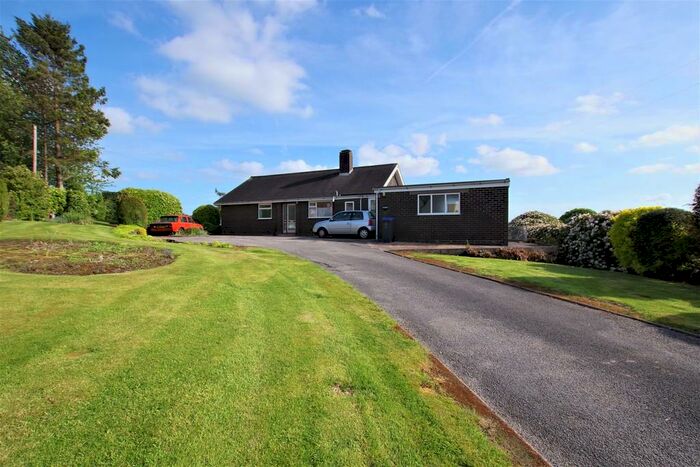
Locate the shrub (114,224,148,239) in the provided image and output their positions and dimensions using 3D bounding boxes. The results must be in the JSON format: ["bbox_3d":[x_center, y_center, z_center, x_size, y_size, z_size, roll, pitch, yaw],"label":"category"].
[{"bbox_3d":[-11.175,-0.087,15.000,1.500,0.720,1.350,0,0,0],"label":"shrub"}]

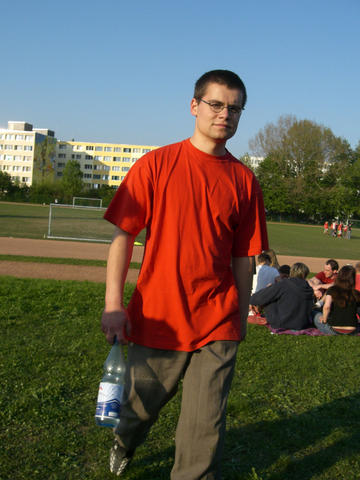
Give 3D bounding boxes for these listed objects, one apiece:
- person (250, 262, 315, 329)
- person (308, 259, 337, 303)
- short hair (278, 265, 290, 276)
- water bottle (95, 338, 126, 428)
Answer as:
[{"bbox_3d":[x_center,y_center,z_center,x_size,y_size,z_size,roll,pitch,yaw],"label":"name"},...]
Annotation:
[{"bbox_3d":[1.277,0.635,6.500,0.660,0.770,0.740,3,5,-19],"label":"person"},{"bbox_3d":[2.030,0.668,7.300,0.600,0.780,0.750,7,5,33],"label":"person"},{"bbox_3d":[1.470,0.428,7.400,0.170,0.170,0.200,6,5,24],"label":"short hair"},{"bbox_3d":[-0.227,0.475,1.780,0.083,0.310,0.083,6,-7,0],"label":"water bottle"}]

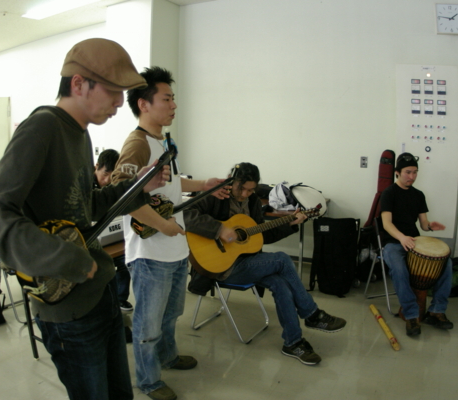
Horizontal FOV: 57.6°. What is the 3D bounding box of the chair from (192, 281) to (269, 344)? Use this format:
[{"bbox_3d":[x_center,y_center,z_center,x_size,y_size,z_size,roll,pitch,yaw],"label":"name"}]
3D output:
[{"bbox_3d":[0.039,0.554,2.980,0.480,0.760,0.460,4,9,28],"label":"chair"}]

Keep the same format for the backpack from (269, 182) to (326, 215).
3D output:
[{"bbox_3d":[0.666,-0.005,4.050,0.450,0.330,0.420,8,11,44],"label":"backpack"}]

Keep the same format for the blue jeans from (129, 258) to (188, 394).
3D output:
[{"bbox_3d":[-0.393,0.649,2.320,0.340,0.840,0.420,5,9,30],"label":"blue jeans"}]

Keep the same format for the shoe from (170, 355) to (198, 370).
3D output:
[{"bbox_3d":[-0.320,0.965,2.550,0.280,0.100,0.100,0,9,-1],"label":"shoe"}]

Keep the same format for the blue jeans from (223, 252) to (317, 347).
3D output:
[{"bbox_3d":[0.231,0.630,2.870,0.760,0.550,0.400,4,9,28],"label":"blue jeans"}]

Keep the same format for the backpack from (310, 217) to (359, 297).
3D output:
[{"bbox_3d":[0.941,0.508,3.680,0.400,0.700,0.260,1,8,9],"label":"backpack"}]

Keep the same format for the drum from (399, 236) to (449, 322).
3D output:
[{"bbox_3d":[1.414,0.591,3.060,0.340,0.600,0.340,-8,20,-37],"label":"drum"}]

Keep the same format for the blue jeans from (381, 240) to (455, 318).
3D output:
[{"bbox_3d":[1.443,0.567,3.261,0.450,0.500,0.580,-3,9,-17],"label":"blue jeans"}]

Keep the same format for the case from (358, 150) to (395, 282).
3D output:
[{"bbox_3d":[1.523,0.162,4.080,0.420,1.250,0.160,5,5,33],"label":"case"}]

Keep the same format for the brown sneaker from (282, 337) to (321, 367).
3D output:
[{"bbox_3d":[0.455,0.946,2.619,0.105,0.110,0.285,-9,12,-44],"label":"brown sneaker"}]

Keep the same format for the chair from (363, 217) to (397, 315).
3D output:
[{"bbox_3d":[1.424,0.518,3.400,0.460,0.760,0.480,-2,8,-16],"label":"chair"}]

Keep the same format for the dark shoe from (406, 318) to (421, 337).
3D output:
[{"bbox_3d":[1.335,0.879,3.034,0.105,0.110,0.280,1,9,9],"label":"dark shoe"}]

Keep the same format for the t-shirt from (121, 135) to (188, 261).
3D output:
[{"bbox_3d":[-0.397,-0.003,2.220,0.270,0.660,0.450,5,9,30],"label":"t-shirt"}]

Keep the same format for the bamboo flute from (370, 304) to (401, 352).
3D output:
[{"bbox_3d":[1.125,0.907,3.023,0.050,0.050,0.720,0,9,5],"label":"bamboo flute"}]

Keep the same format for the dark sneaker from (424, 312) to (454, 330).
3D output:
[{"bbox_3d":[1.525,0.877,3.044,0.105,0.110,0.280,-7,11,-38],"label":"dark sneaker"}]

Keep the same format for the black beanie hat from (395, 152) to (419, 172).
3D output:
[{"bbox_3d":[1.388,-0.292,3.240,0.180,0.165,0.215,-3,9,-20],"label":"black beanie hat"}]

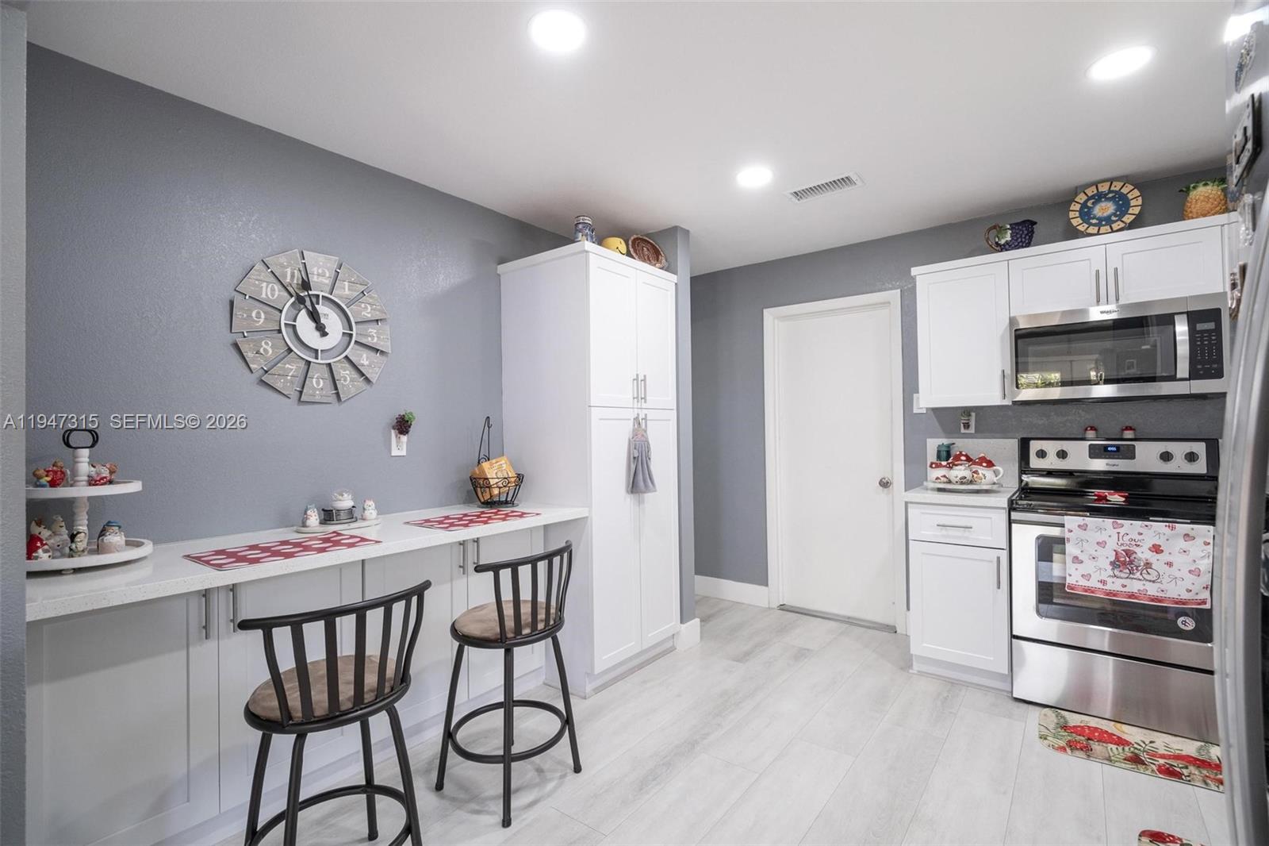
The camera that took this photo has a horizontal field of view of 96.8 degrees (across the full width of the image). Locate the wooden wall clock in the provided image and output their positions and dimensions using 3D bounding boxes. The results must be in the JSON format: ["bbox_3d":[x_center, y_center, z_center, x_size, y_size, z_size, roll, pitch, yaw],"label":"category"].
[{"bbox_3d":[-1.285,-0.387,2.296,0.040,0.605,0.605,-1,-1,38],"label":"wooden wall clock"}]

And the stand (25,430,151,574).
[{"bbox_3d":[-1.593,0.216,1.623,0.315,0.390,0.315,-1,-1,38],"label":"stand"}]

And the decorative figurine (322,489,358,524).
[{"bbox_3d":[-1.206,0.334,2.301,0.100,0.132,0.105,-1,-1,38],"label":"decorative figurine"}]

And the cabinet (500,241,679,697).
[{"bbox_3d":[-0.229,0.239,3.118,0.657,2.155,0.765,-1,-1,38],"label":"cabinet"}]

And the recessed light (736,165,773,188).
[{"bbox_3d":[0.566,-1.157,2.655,0.185,0.020,0.185,-1,-1,0],"label":"recessed light"}]

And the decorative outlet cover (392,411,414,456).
[{"bbox_3d":[-1.053,0.050,2.572,0.050,0.200,0.100,-1,-1,38],"label":"decorative outlet cover"}]

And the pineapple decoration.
[{"bbox_3d":[2.534,-0.973,2.499,0.160,0.205,0.150,-1,-1,38],"label":"pineapple decoration"}]

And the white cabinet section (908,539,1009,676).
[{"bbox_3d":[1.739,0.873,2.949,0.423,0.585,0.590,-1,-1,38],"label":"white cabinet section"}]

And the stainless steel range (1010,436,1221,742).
[{"bbox_3d":[2.205,0.679,2.573,0.757,1.200,0.665,-1,-1,38],"label":"stainless steel range"}]

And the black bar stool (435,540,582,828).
[{"bbox_3d":[-0.460,0.879,2.062,0.415,0.855,0.480,-1,-1,38],"label":"black bar stool"}]

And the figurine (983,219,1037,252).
[{"bbox_3d":[1.967,-0.955,2.947,0.235,0.195,0.130,-1,-1,38],"label":"figurine"}]

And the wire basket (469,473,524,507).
[{"bbox_3d":[-0.690,0.336,2.842,0.260,0.156,0.260,-1,-1,0],"label":"wire basket"}]

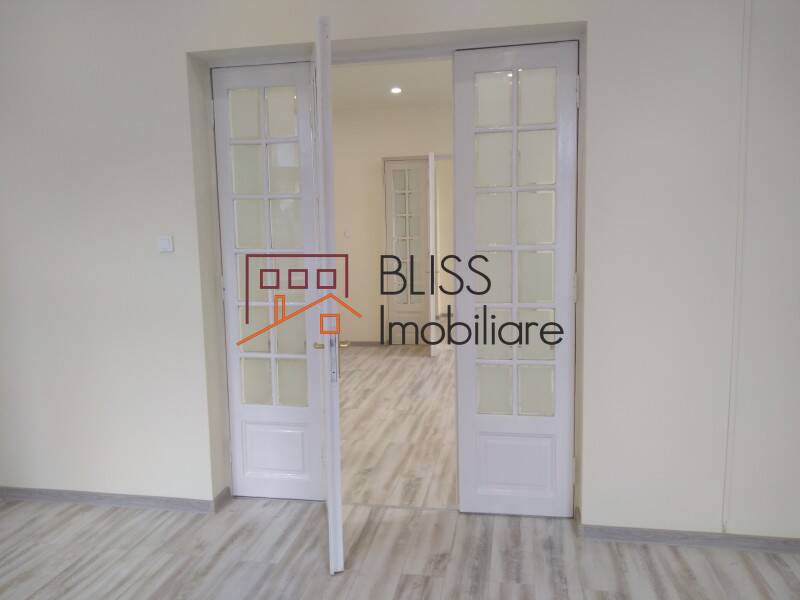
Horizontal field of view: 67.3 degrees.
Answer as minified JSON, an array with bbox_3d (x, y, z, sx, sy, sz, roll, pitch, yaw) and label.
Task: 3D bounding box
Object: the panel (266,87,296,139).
[{"bbox_3d":[-0.629,-1.004,3.213,0.180,0.265,0.012,0,6,11],"label":"panel"}]

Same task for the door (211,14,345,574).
[{"bbox_3d":[-0.605,-0.011,2.858,0.817,2.300,0.690,0,7,11],"label":"door"}]

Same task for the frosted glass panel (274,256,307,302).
[{"bbox_3d":[-0.579,-0.110,3.172,0.163,0.255,0.020,0,7,11],"label":"frosted glass panel"}]

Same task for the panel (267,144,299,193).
[{"bbox_3d":[-0.624,-0.712,3.242,0.182,0.264,0.012,0,6,11],"label":"panel"}]

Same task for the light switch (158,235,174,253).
[{"bbox_3d":[-1.233,-0.297,3.164,0.083,0.084,0.012,0,6,11],"label":"light switch"}]

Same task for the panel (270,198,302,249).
[{"bbox_3d":[-0.617,-0.414,3.272,0.182,0.267,0.012,0,6,11],"label":"panel"}]

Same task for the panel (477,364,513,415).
[{"bbox_3d":[0.498,0.471,3.150,0.183,0.265,0.012,0,6,11],"label":"panel"}]

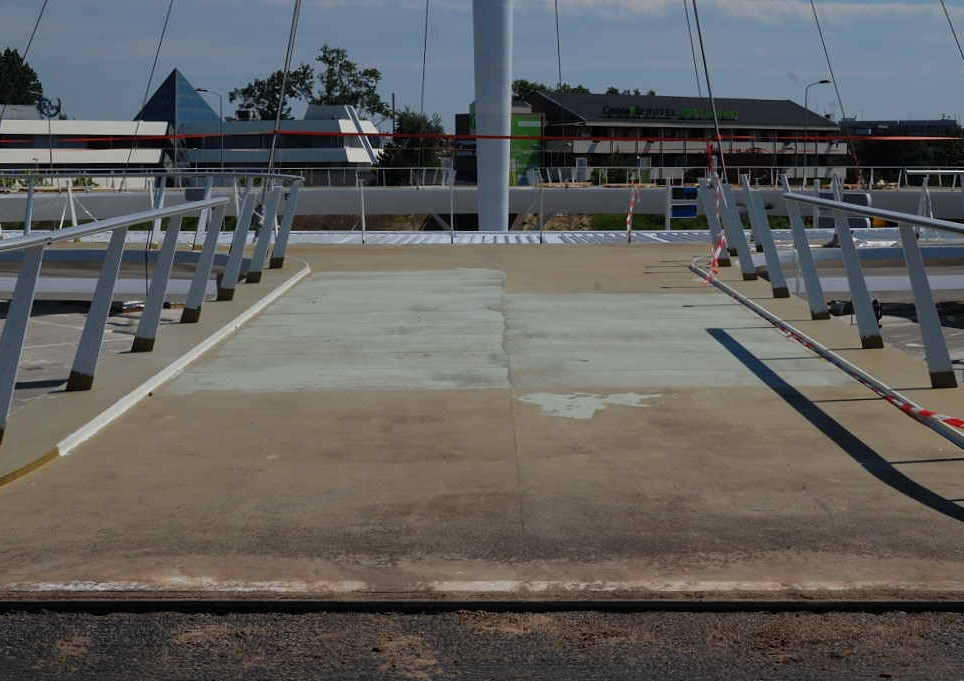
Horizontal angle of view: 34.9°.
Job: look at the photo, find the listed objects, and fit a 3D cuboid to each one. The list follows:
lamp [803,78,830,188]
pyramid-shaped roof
[{"bbox_3d":[25.404,-14.059,117.167,2.100,11.584,0.400,0,7,0],"label":"lamp"},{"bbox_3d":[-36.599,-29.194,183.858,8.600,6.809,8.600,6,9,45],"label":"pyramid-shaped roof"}]

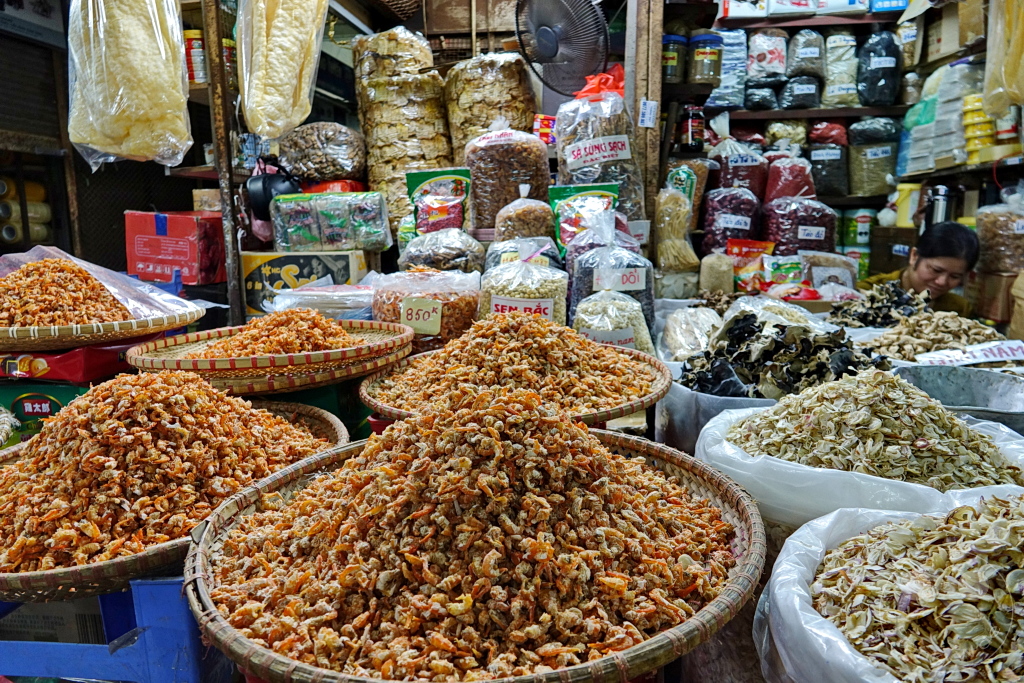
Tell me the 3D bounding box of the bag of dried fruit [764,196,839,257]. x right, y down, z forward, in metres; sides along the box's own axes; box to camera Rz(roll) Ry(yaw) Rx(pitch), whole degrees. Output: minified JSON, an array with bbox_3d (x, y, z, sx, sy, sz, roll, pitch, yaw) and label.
[{"bbox_3d":[0.837,-0.331,1.980,0.205,0.175,0.160,2,11,12],"label":"bag of dried fruit"}]

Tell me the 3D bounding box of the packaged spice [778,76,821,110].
[{"bbox_3d":[0.981,-0.846,2.330,0.133,0.113,0.120,1,10,9],"label":"packaged spice"}]

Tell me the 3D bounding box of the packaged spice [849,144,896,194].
[{"bbox_3d":[1.119,-0.534,2.120,0.133,0.160,0.120,3,11,15],"label":"packaged spice"}]

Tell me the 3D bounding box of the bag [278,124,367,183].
[{"bbox_3d":[-0.502,-0.498,1.800,0.221,0.153,0.170,0,10,0],"label":"bag"}]

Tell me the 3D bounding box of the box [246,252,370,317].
[{"bbox_3d":[-0.513,-0.154,1.718,0.254,0.157,0.200,-1,10,-3],"label":"box"}]

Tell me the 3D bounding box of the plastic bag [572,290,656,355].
[{"bbox_3d":[0.248,-0.039,1.650,0.201,0.169,0.150,1,11,3],"label":"plastic bag"}]

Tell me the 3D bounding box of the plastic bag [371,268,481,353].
[{"bbox_3d":[-0.178,-0.063,1.420,0.209,0.171,0.170,0,10,0],"label":"plastic bag"}]

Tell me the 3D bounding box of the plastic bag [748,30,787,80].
[{"bbox_3d":[0.883,-0.992,2.360,0.135,0.174,0.110,1,10,9],"label":"plastic bag"}]

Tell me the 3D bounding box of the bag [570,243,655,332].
[{"bbox_3d":[0.224,-0.118,1.520,0.181,0.199,0.120,0,10,0],"label":"bag"}]

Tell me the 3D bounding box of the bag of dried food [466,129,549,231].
[{"bbox_3d":[-0.011,-0.415,1.740,0.203,0.257,0.150,0,10,0],"label":"bag of dried food"}]

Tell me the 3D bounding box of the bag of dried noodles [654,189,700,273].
[{"bbox_3d":[0.453,-0.308,1.880,0.118,0.233,0.090,2,11,10],"label":"bag of dried noodles"}]

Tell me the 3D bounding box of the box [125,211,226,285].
[{"bbox_3d":[-1.049,-0.306,2.197,0.234,0.198,0.240,6,11,7],"label":"box"}]

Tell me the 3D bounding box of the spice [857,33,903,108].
[{"bbox_3d":[1.120,-0.832,2.080,0.124,0.208,0.120,3,11,15],"label":"spice"}]

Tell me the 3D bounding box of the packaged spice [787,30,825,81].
[{"bbox_3d":[0.919,-0.898,2.130,0.115,0.136,0.110,3,11,15],"label":"packaged spice"}]

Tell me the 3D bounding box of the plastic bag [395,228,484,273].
[{"bbox_3d":[-0.189,-0.229,1.800,0.231,0.131,0.170,0,11,0],"label":"plastic bag"}]

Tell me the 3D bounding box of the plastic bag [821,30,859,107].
[{"bbox_3d":[1.007,-0.840,2.100,0.106,0.211,0.110,3,11,15],"label":"plastic bag"}]

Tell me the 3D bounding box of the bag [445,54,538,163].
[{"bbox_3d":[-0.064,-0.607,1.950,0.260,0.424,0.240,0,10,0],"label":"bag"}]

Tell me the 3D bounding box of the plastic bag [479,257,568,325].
[{"bbox_3d":[0.025,-0.104,1.480,0.189,0.172,0.130,0,10,0],"label":"plastic bag"}]

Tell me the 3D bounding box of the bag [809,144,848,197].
[{"bbox_3d":[1.080,-0.582,2.330,0.127,0.175,0.110,1,10,9],"label":"bag"}]

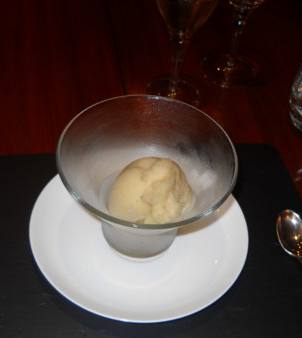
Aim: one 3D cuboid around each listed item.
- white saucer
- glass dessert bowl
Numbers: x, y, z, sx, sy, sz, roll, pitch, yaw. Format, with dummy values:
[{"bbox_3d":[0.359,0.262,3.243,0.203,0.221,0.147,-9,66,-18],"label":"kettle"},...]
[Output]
[{"bbox_3d":[-0.010,0.055,0.478,0.190,0.021,0.190,2,48,-3],"label":"white saucer"},{"bbox_3d":[-0.005,0.020,0.440,0.138,0.095,0.138,2,48,-3],"label":"glass dessert bowl"}]

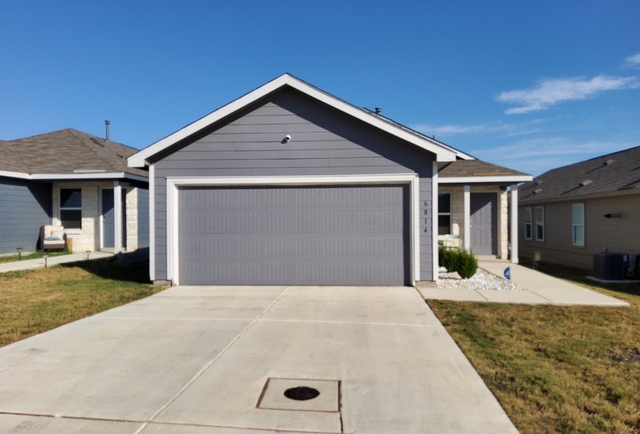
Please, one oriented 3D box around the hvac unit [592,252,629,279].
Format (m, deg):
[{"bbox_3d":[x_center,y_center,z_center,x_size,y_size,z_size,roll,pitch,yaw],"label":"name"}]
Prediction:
[{"bbox_3d":[8.334,1.384,13.790,0.680,0.750,0.680,0,0,5],"label":"hvac unit"}]

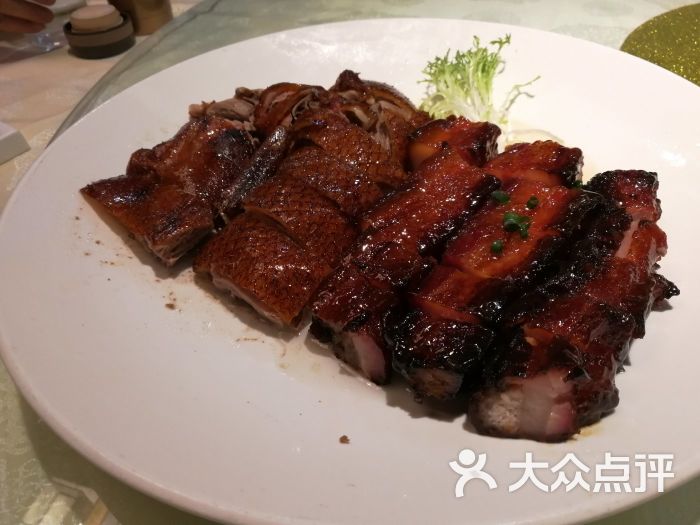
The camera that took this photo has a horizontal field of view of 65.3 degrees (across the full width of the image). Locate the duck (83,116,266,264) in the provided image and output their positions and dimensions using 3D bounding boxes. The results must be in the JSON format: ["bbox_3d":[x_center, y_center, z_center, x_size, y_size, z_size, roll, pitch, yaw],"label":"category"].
[{"bbox_3d":[-0.078,-0.035,0.242,0.053,0.021,0.074,21,49,24],"label":"duck"}]

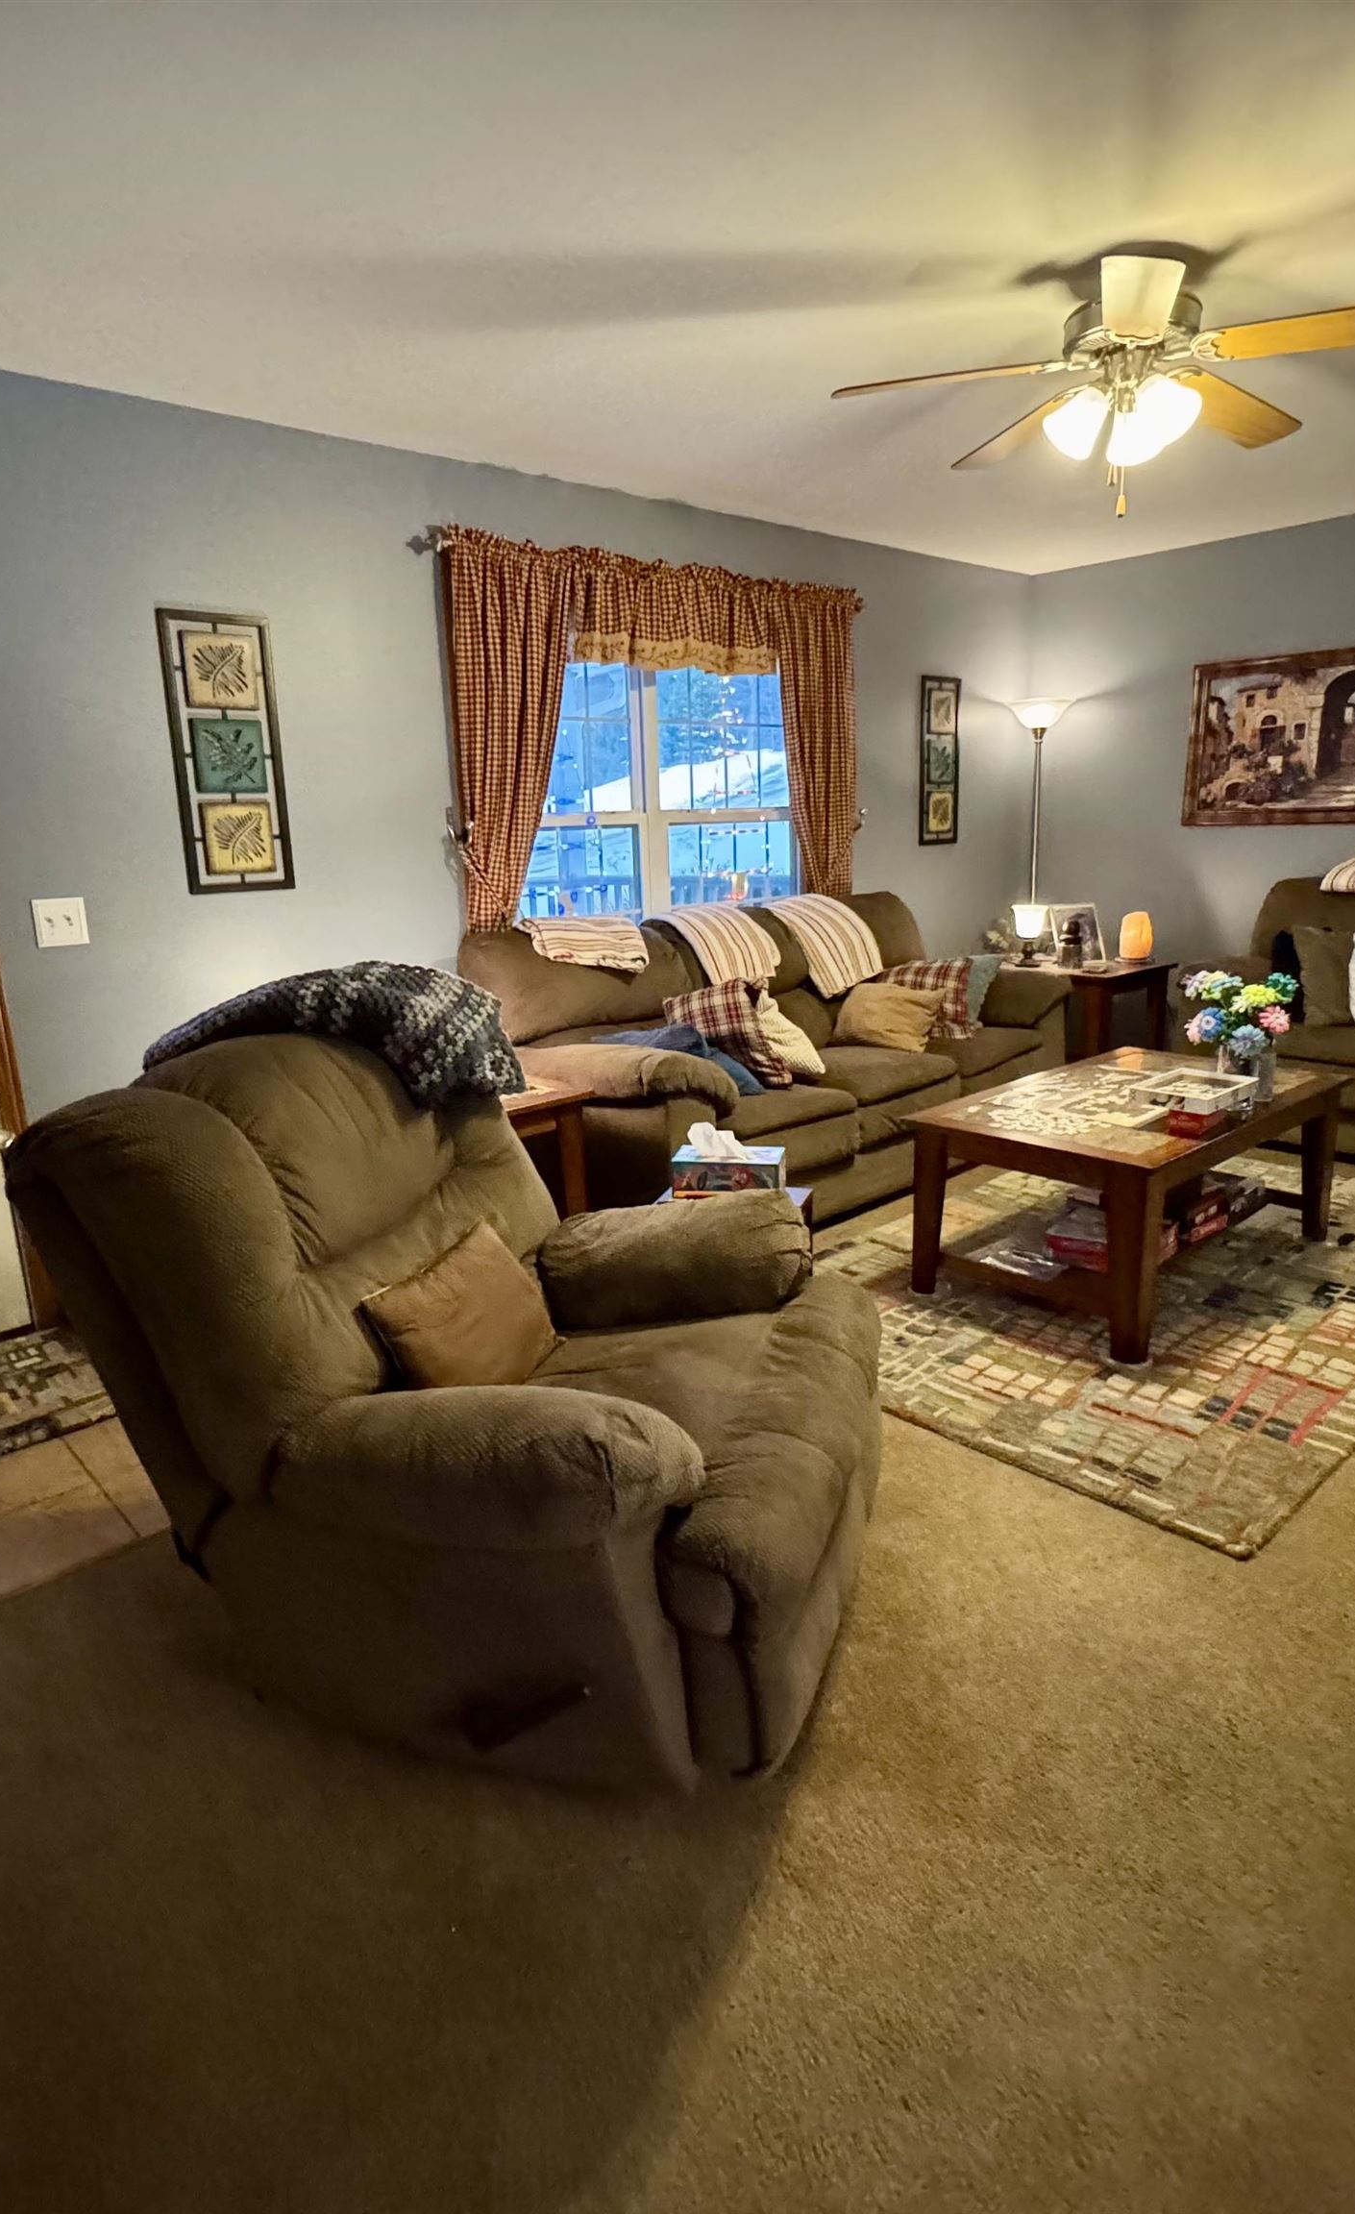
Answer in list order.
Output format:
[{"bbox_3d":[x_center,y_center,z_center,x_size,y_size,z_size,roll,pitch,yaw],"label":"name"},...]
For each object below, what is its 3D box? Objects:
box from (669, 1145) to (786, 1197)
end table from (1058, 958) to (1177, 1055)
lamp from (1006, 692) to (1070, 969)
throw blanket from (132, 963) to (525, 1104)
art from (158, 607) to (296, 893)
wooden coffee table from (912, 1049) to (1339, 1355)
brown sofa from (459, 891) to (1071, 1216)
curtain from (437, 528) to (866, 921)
[{"bbox_3d":[0.114,0.143,2.569,0.227,0.078,0.125,0,14,10],"label":"box"},{"bbox_3d":[1.867,-0.365,5.585,0.560,0.576,0.670,-14,18,-41],"label":"end table"},{"bbox_3d":[1.785,-1.101,6.028,0.310,1.800,0.310,-14,18,-41],"label":"lamp"},{"bbox_3d":[-0.577,-0.096,2.179,0.360,0.330,0.780,3,15,18],"label":"throw blanket"},{"bbox_3d":[-1.268,-0.999,3.389,0.312,0.762,0.030,-14,18,-40],"label":"art"},{"bbox_3d":[1.301,0.215,3.441,1.230,0.485,0.700,-14,18,-41],"label":"wooden coffee table"},{"bbox_3d":[0.486,-0.235,4.382,2.340,0.970,0.970,-15,18,-42],"label":"brown sofa"},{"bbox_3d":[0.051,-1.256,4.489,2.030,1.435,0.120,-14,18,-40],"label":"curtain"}]

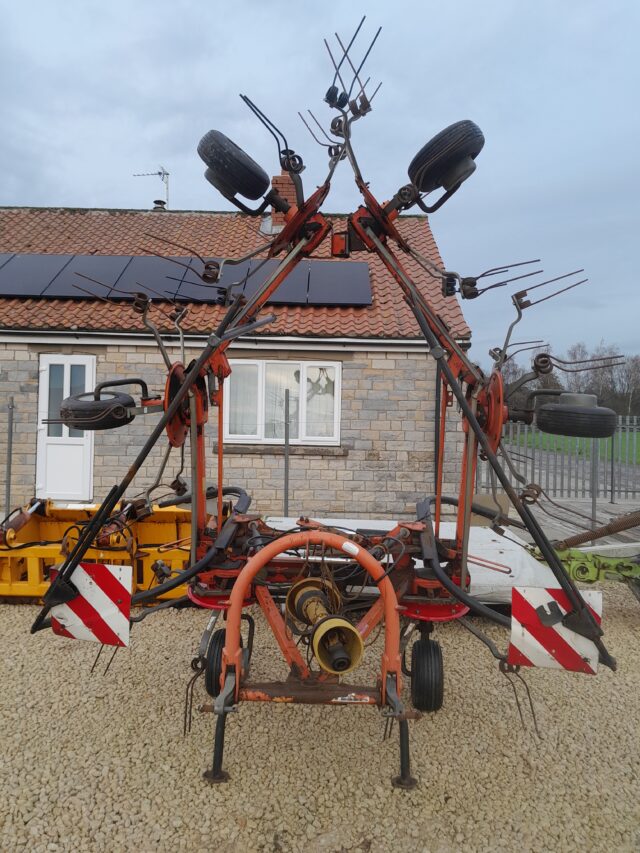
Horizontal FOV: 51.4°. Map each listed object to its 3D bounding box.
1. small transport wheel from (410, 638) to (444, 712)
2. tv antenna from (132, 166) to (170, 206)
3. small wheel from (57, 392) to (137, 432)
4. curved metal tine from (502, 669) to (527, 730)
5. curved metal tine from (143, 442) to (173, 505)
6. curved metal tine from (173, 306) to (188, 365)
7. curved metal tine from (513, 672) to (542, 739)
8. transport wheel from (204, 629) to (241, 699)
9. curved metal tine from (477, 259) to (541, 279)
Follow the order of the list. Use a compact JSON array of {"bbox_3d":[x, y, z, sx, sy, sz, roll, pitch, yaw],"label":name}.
[{"bbox_3d":[0.604,1.402,3.740,0.165,0.380,0.380,1,0,0],"label":"small transport wheel"},{"bbox_3d":[-3.748,-5.316,14.800,0.850,0.880,0.400,1,0,13],"label":"tv antenna"},{"bbox_3d":[-1.192,-0.083,3.580,0.385,0.165,0.385,-4,14,0],"label":"small wheel"},{"bbox_3d":[0.973,1.366,3.330,0.120,0.320,0.090,1,0,0],"label":"curved metal tine"},{"bbox_3d":[-0.825,0.239,3.380,0.150,0.320,0.130,1,0,0],"label":"curved metal tine"},{"bbox_3d":[-0.761,-0.496,3.630,0.090,0.325,0.130,1,0,0],"label":"curved metal tine"},{"bbox_3d":[1.038,1.396,3.330,0.150,0.360,0.090,1,0,0],"label":"curved metal tine"},{"bbox_3d":[-0.545,1.353,3.800,0.165,0.380,0.380,1,0,12],"label":"transport wheel"},{"bbox_3d":[0.844,-0.708,2.980,0.290,0.090,0.100,1,0,0],"label":"curved metal tine"}]

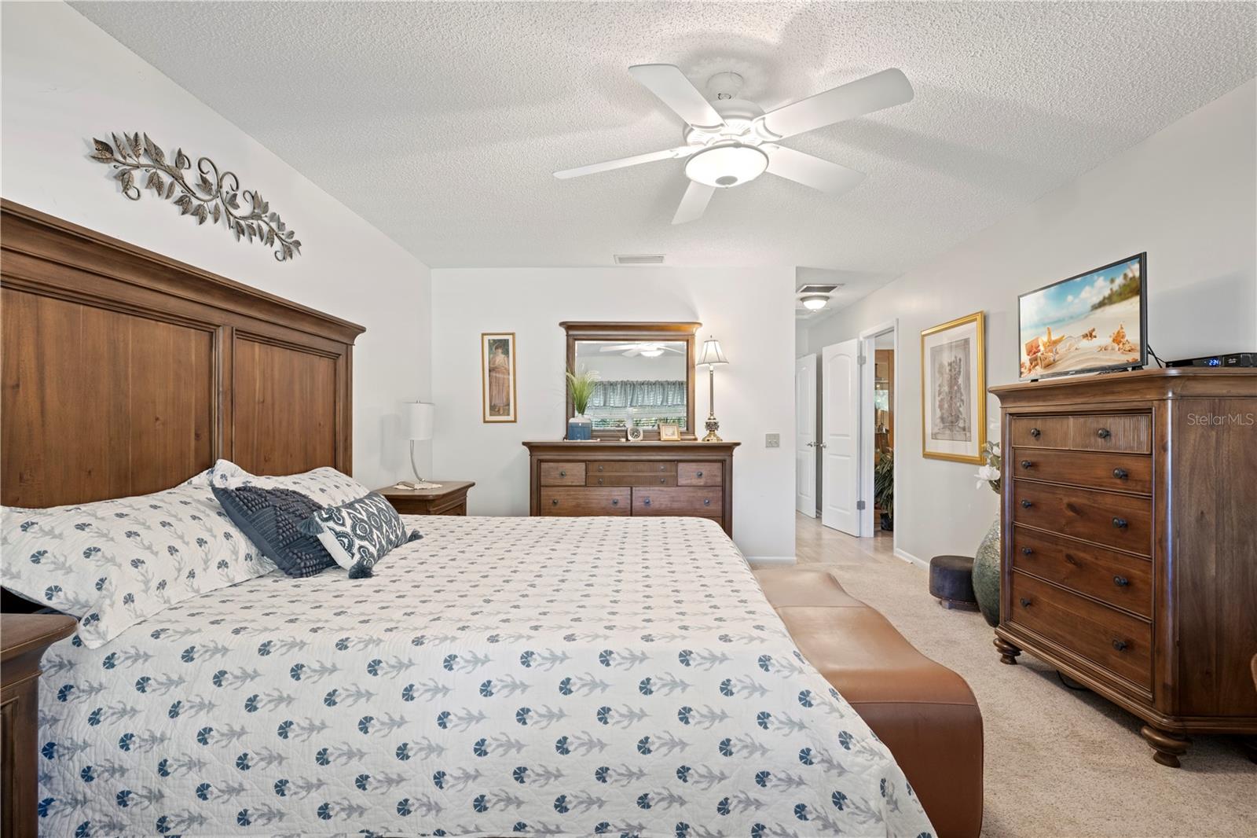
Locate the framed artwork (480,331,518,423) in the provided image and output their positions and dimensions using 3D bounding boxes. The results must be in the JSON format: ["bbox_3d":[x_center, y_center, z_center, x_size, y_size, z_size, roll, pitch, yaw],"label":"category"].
[{"bbox_3d":[-1.076,-0.340,4.945,0.284,0.750,0.030,-1,0,1],"label":"framed artwork"}]

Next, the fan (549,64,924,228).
[{"bbox_3d":[0.373,-1.065,2.228,1.300,0.390,1.300,0,0,0],"label":"fan"}]

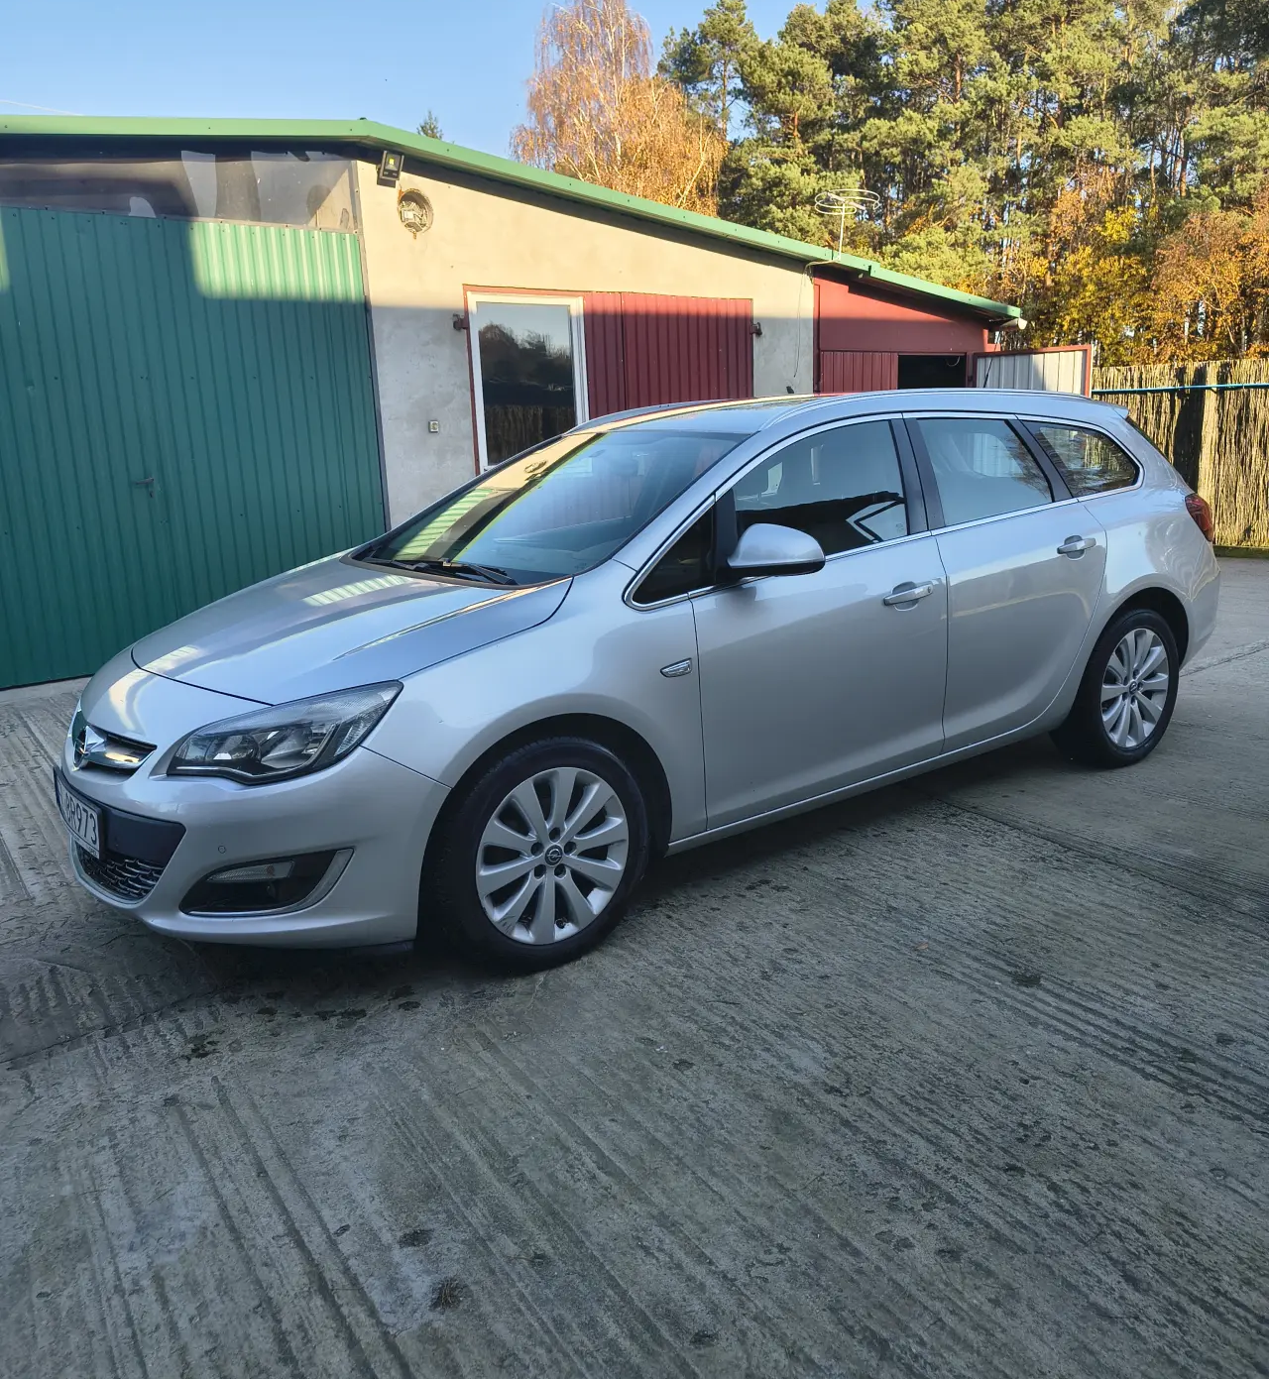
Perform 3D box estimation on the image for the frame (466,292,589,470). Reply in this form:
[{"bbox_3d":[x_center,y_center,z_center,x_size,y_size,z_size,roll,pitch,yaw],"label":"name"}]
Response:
[{"bbox_3d":[-0.800,-2.344,9.144,1.070,1.420,0.100,-13,17,-38],"label":"frame"}]

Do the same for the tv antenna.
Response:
[{"bbox_3d":[1.937,-4.228,10.644,0.550,0.580,0.520,-2,13,1],"label":"tv antenna"}]

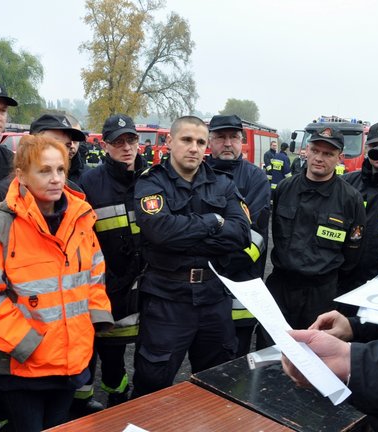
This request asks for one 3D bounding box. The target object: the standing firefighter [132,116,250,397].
[{"bbox_3d":[0.002,0.419,2.330,0.560,1.770,0.400,-1,8,-14],"label":"standing firefighter"}]

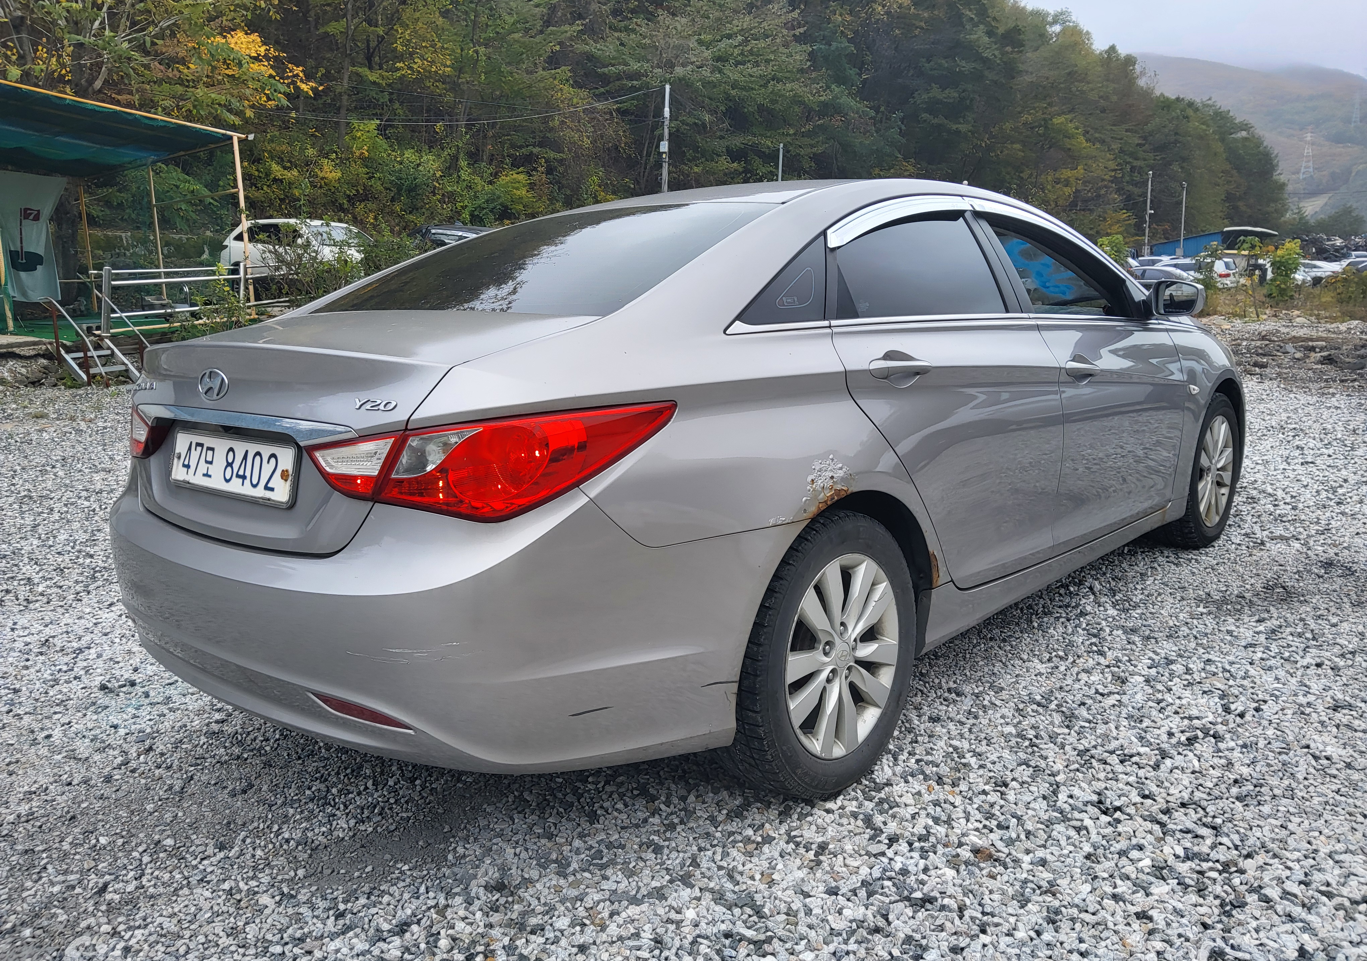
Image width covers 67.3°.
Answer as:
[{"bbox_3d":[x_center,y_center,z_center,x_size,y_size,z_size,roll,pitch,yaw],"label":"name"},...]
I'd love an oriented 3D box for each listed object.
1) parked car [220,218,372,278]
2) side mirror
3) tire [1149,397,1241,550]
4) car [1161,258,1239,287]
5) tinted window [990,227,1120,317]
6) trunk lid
[{"bbox_3d":[-8.063,-4.947,22.700,4.400,1.660,1.820,3,11,23],"label":"parked car"},{"bbox_3d":[1.661,-0.616,3.458,0.220,0.135,0.140,8,14,41],"label":"side mirror"},{"bbox_3d":[2.159,-0.053,4.371,0.220,0.650,0.655,8,14,42],"label":"tire"},{"bbox_3d":[21.153,-8.574,43.500,1.830,1.680,4.600,-8,12,-31],"label":"car"},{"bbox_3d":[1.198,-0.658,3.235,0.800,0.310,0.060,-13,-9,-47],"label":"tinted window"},{"bbox_3d":[-0.762,-0.143,2.284,1.310,0.450,0.600,8,14,42],"label":"trunk lid"}]

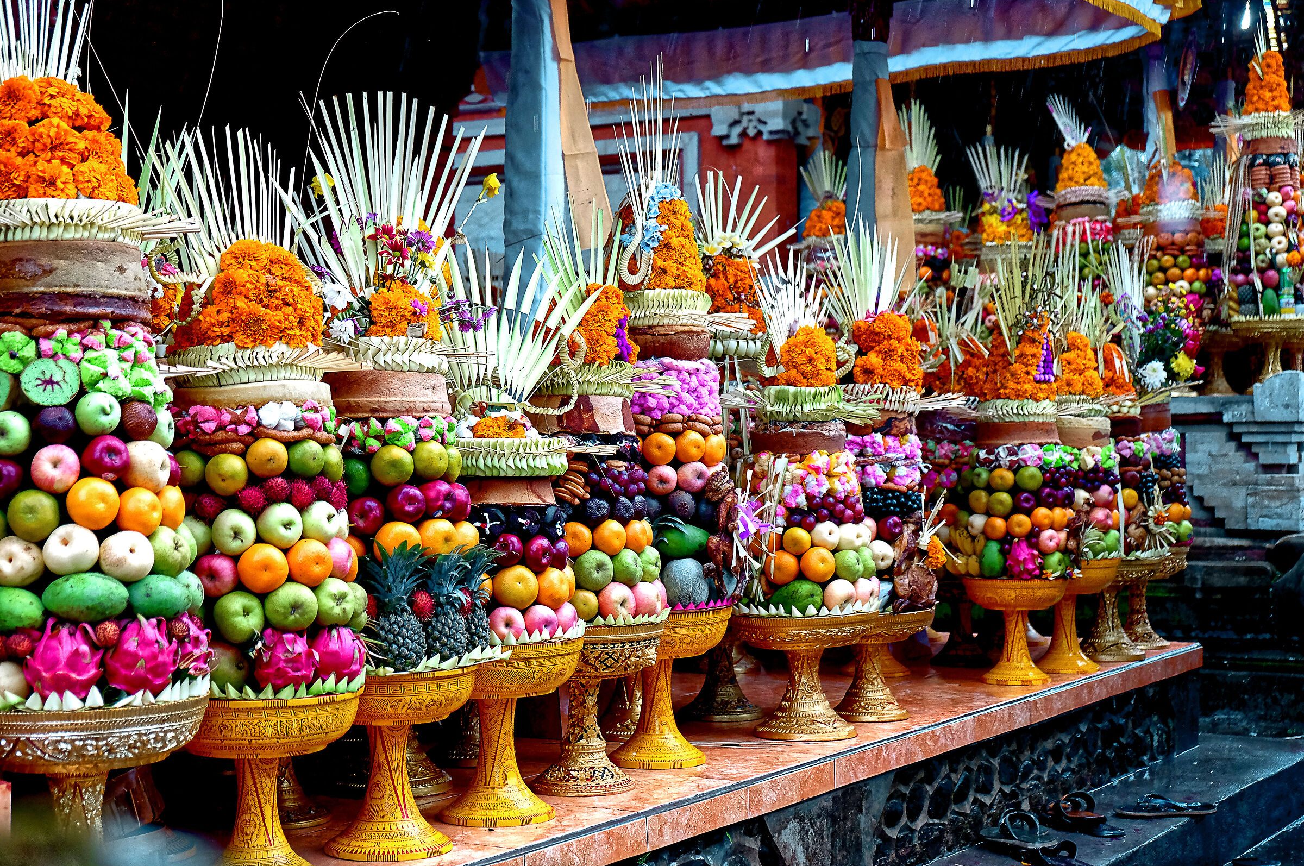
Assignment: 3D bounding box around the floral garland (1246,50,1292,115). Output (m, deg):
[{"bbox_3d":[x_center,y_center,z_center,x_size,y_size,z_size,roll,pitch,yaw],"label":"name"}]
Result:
[{"bbox_3d":[2.555,-1.454,8.400,0.195,0.262,0.195,0,-1,0],"label":"floral garland"}]

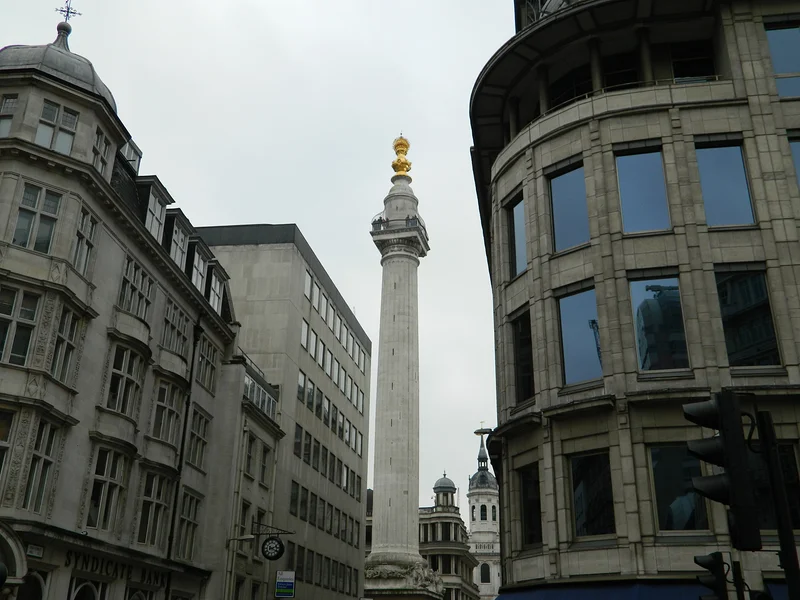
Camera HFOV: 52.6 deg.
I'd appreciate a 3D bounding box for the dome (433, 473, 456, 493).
[{"bbox_3d":[5.645,22.867,101.242,2.950,2.650,2.950,0,-24,3],"label":"dome"}]

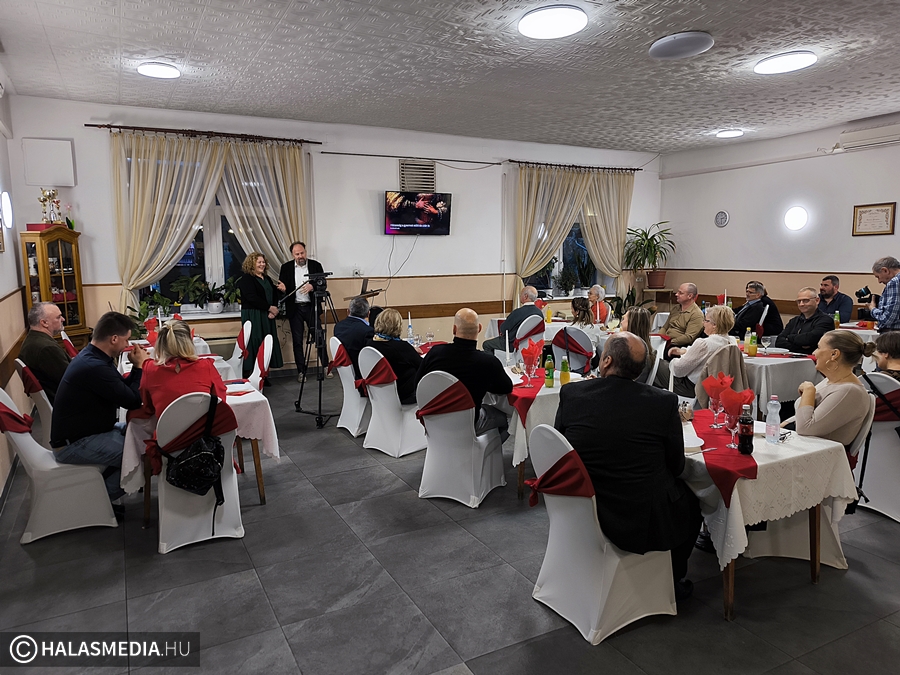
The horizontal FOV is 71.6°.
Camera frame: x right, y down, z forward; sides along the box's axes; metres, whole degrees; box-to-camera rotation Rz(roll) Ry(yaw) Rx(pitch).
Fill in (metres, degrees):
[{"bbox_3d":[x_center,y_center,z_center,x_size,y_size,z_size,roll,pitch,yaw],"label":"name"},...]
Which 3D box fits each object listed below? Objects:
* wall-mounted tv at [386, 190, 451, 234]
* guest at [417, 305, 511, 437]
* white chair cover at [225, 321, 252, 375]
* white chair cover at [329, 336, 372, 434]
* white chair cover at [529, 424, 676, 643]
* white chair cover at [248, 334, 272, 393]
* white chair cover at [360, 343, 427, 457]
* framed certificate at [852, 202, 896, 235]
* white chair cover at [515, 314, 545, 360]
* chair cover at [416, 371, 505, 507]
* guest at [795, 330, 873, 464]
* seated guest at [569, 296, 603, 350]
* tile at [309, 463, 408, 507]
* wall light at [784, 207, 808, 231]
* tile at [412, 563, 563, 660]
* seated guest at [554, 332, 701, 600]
[{"bbox_3d":[-0.447,-1.778,8.993,1.040,0.600,0.070,-5,16,-28],"label":"wall-mounted tv"},{"bbox_3d":[0.160,0.407,4.440,0.580,1.280,0.800,3,8,26],"label":"guest"},{"bbox_3d":[-2.583,0.261,7.300,0.540,0.890,0.440,-5,9,-28],"label":"white chair cover"},{"bbox_3d":[-0.817,0.414,5.792,0.580,0.905,0.450,-6,9,-33],"label":"white chair cover"},{"bbox_3d":[0.658,0.800,2.818,0.600,0.910,0.450,-4,9,-28],"label":"white chair cover"},{"bbox_3d":[-1.996,0.448,5.942,0.530,0.900,0.450,-5,9,-34],"label":"white chair cover"},{"bbox_3d":[-0.429,0.483,5.318,0.460,0.910,0.560,7,11,44],"label":"white chair cover"},{"bbox_3d":[5.547,-1.544,8.186,0.030,0.395,0.515,-5,9,-28],"label":"framed certificate"},{"bbox_3d":[0.928,0.142,7.901,0.440,0.890,0.540,-5,9,-28],"label":"white chair cover"},{"bbox_3d":[0.094,0.640,4.372,0.450,0.900,0.530,3,8,27],"label":"chair cover"},{"bbox_3d":[1.829,0.563,3.434,0.780,1.220,0.480,1,8,12],"label":"guest"},{"bbox_3d":[1.288,0.144,6.758,0.500,1.180,0.740,1,8,11],"label":"seated guest"},{"bbox_3d":[-0.657,1.077,4.566,0.600,0.010,0.600,-4,8,-27],"label":"tile"},{"bbox_3d":[5.049,-1.727,9.051,0.090,0.350,0.350,-5,9,-27],"label":"wall light"},{"bbox_3d":[0.185,1.266,2.928,0.600,0.010,0.600,-5,9,-28],"label":"tile"},{"bbox_3d":[0.835,0.604,2.940,0.580,1.290,0.770,5,10,35],"label":"seated guest"}]

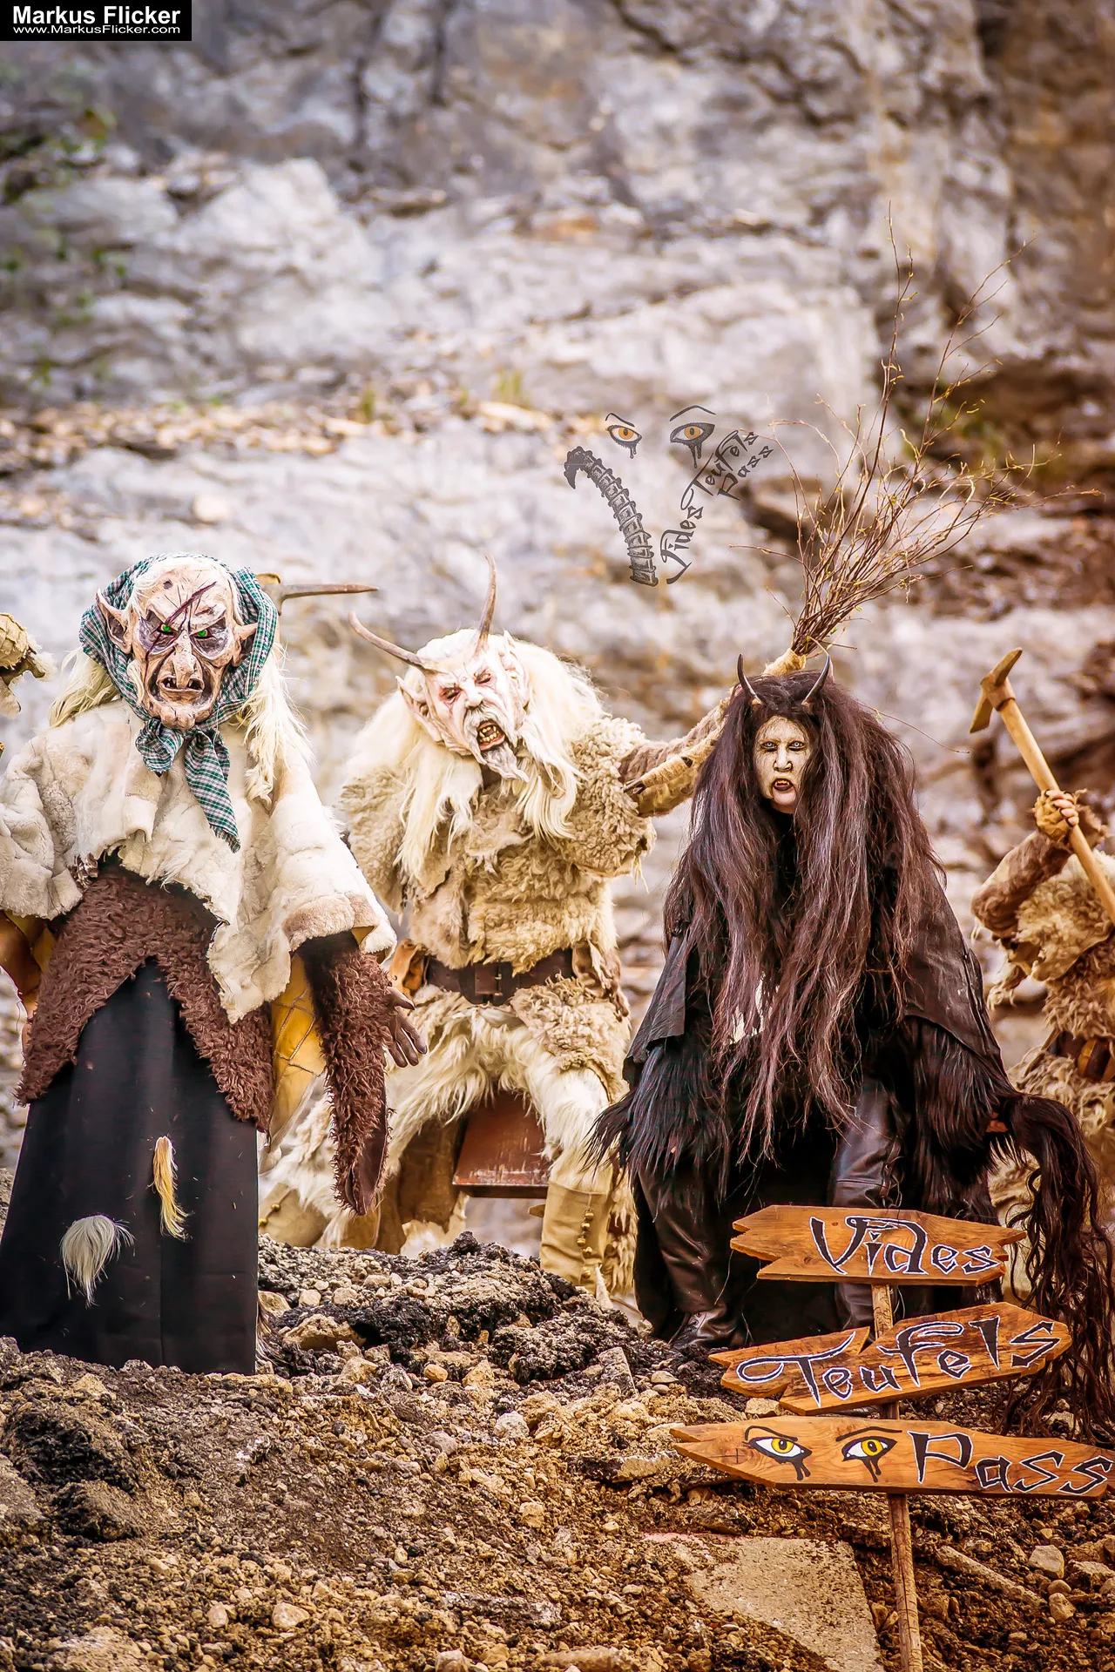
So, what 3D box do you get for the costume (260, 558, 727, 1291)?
[{"bbox_3d":[-0.130,0.275,20.600,1.070,1.450,0.620,0,0,3],"label":"costume"}]

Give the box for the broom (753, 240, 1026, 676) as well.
[{"bbox_3d":[0.810,-0.850,21.400,0.650,1.130,0.550,24,0,0],"label":"broom"}]

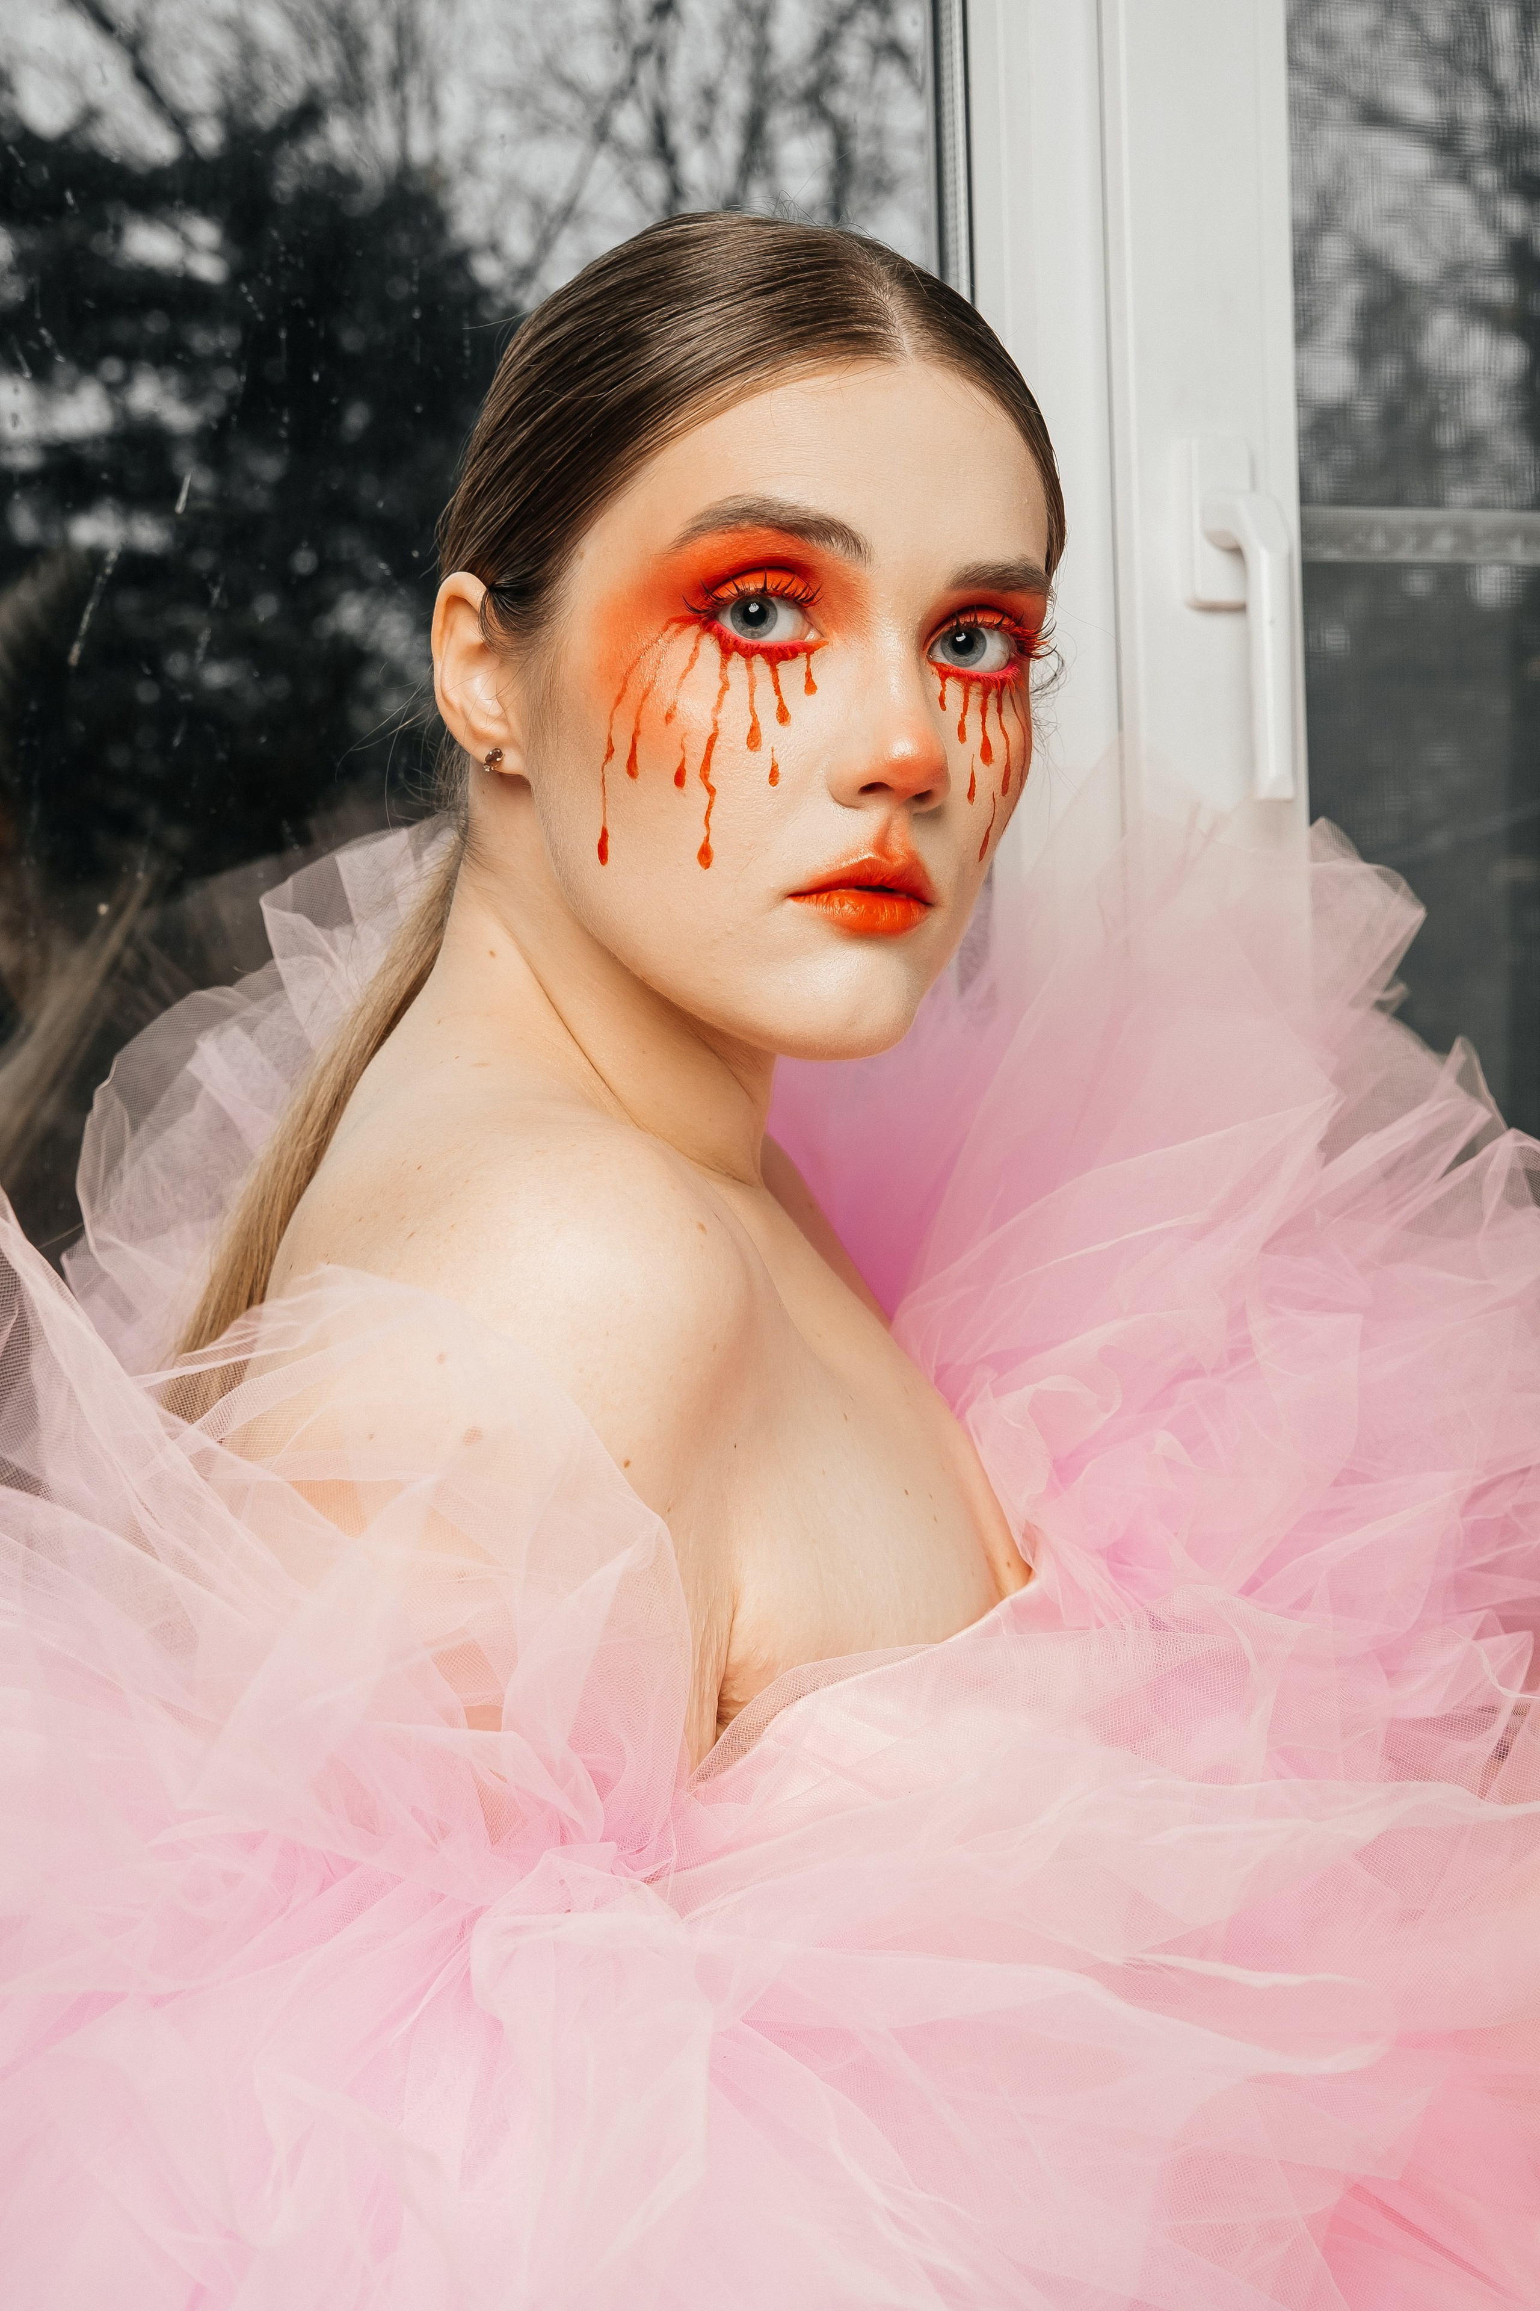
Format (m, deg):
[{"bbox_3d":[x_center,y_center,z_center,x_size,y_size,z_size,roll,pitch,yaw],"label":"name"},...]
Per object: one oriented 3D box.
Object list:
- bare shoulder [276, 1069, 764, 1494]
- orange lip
[{"bbox_3d":[-0.063,0.031,0.905,0.118,0.105,0.130,-2,0,13],"label":"bare shoulder"},{"bbox_3d":[0.027,-0.068,0.925,0.045,0.021,0.018,2,1,-31],"label":"orange lip"}]

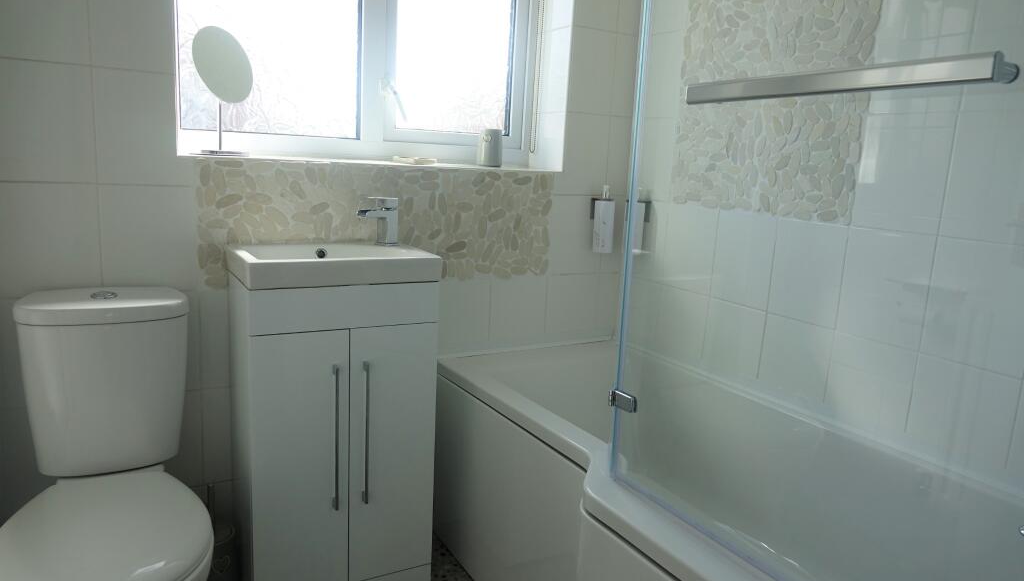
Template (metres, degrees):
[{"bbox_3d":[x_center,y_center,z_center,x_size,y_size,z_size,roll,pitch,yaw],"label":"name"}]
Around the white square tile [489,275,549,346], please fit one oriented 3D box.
[{"bbox_3d":[0.018,0.079,2.152,0.200,0.250,0.010,-3,13,-30],"label":"white square tile"}]

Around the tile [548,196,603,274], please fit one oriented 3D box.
[{"bbox_3d":[0.206,-0.179,2.205,0.200,0.250,0.010,-3,13,-30],"label":"tile"}]

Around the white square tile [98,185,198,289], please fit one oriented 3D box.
[{"bbox_3d":[-0.846,-0.118,1.601,0.200,0.250,0.010,-3,13,-30],"label":"white square tile"}]

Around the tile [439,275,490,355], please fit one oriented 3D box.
[{"bbox_3d":[-0.158,0.089,2.052,0.200,0.250,0.010,-3,13,-30],"label":"tile"}]

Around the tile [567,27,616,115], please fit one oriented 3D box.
[{"bbox_3d":[0.233,-0.674,2.109,0.200,0.250,0.010,-3,13,-30],"label":"tile"}]

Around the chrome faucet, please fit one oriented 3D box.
[{"bbox_3d":[-0.352,-0.180,1.800,0.043,0.125,0.108,12,14,38],"label":"chrome faucet"}]

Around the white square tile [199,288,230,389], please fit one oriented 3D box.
[{"bbox_3d":[-0.684,0.119,1.750,0.200,0.250,0.010,-3,13,-30],"label":"white square tile"}]

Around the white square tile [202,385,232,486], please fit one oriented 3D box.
[{"bbox_3d":[-0.697,0.367,1.798,0.200,0.250,0.010,-3,13,-30],"label":"white square tile"}]

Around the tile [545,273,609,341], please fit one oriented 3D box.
[{"bbox_3d":[0.193,0.069,2.253,0.200,0.250,0.010,-3,13,-30],"label":"tile"}]

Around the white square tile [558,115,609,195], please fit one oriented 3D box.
[{"bbox_3d":[0.220,-0.426,2.157,0.200,0.250,0.010,-3,13,-30],"label":"white square tile"}]

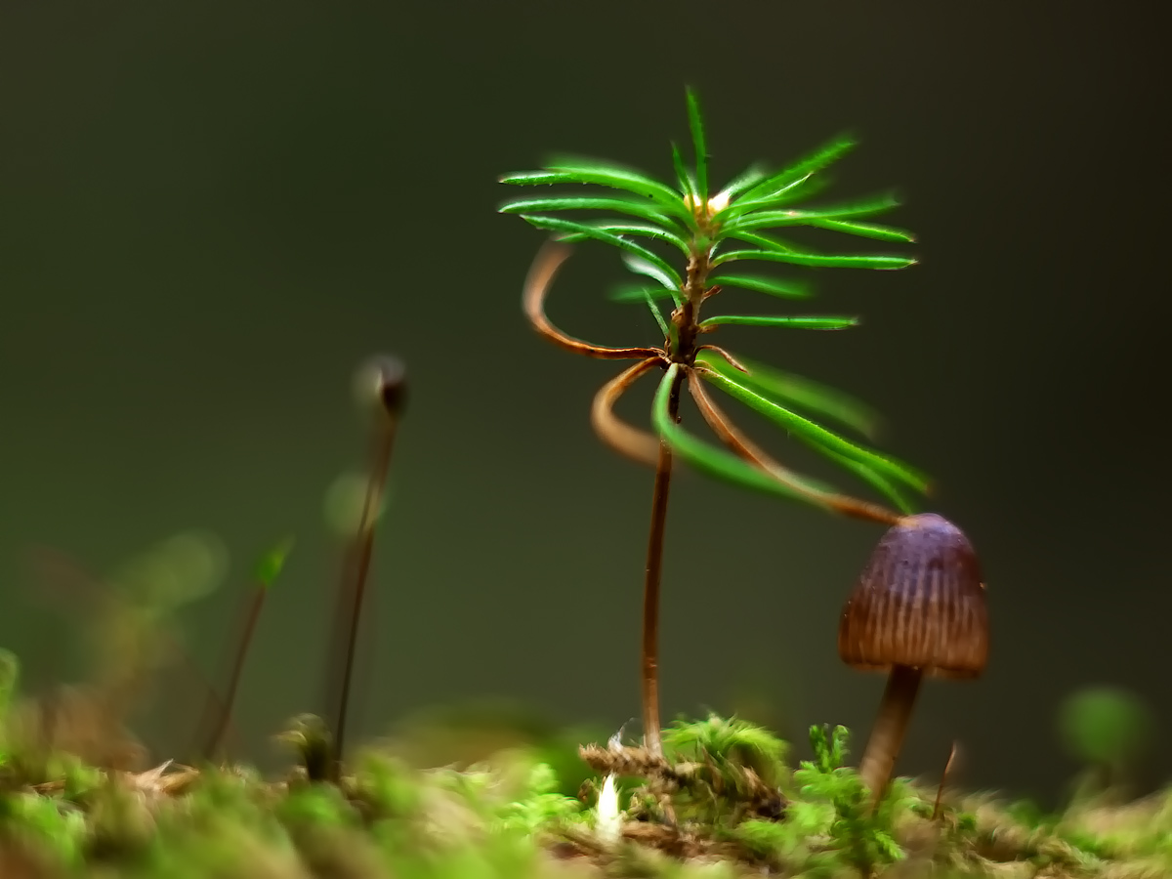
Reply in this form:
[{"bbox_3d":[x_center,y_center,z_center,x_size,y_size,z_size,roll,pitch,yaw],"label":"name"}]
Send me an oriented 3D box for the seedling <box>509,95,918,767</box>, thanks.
[{"bbox_3d":[0.009,-0.001,0.335,0.030,0.046,0.027,0,2,0],"label":"seedling"}]

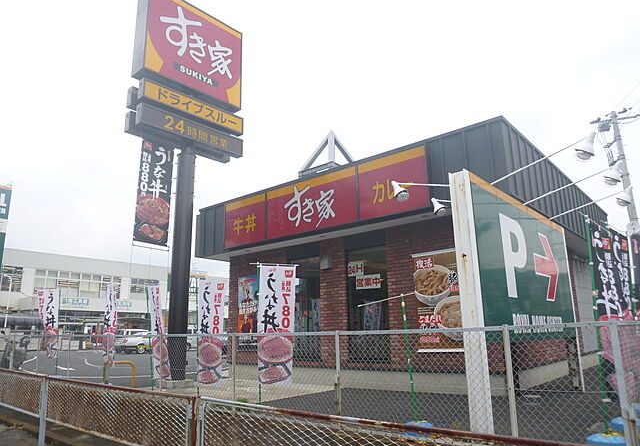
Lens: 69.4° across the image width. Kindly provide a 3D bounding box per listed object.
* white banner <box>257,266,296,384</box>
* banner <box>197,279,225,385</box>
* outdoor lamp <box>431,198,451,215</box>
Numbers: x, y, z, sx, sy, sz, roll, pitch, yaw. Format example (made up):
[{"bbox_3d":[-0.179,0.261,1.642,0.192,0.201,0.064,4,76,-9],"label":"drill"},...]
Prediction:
[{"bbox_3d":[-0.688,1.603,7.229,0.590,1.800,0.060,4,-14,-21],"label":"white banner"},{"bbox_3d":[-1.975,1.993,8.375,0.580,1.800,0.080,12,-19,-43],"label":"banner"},{"bbox_3d":[1.817,-0.250,7.000,0.240,0.250,0.210,-12,-17,39],"label":"outdoor lamp"}]

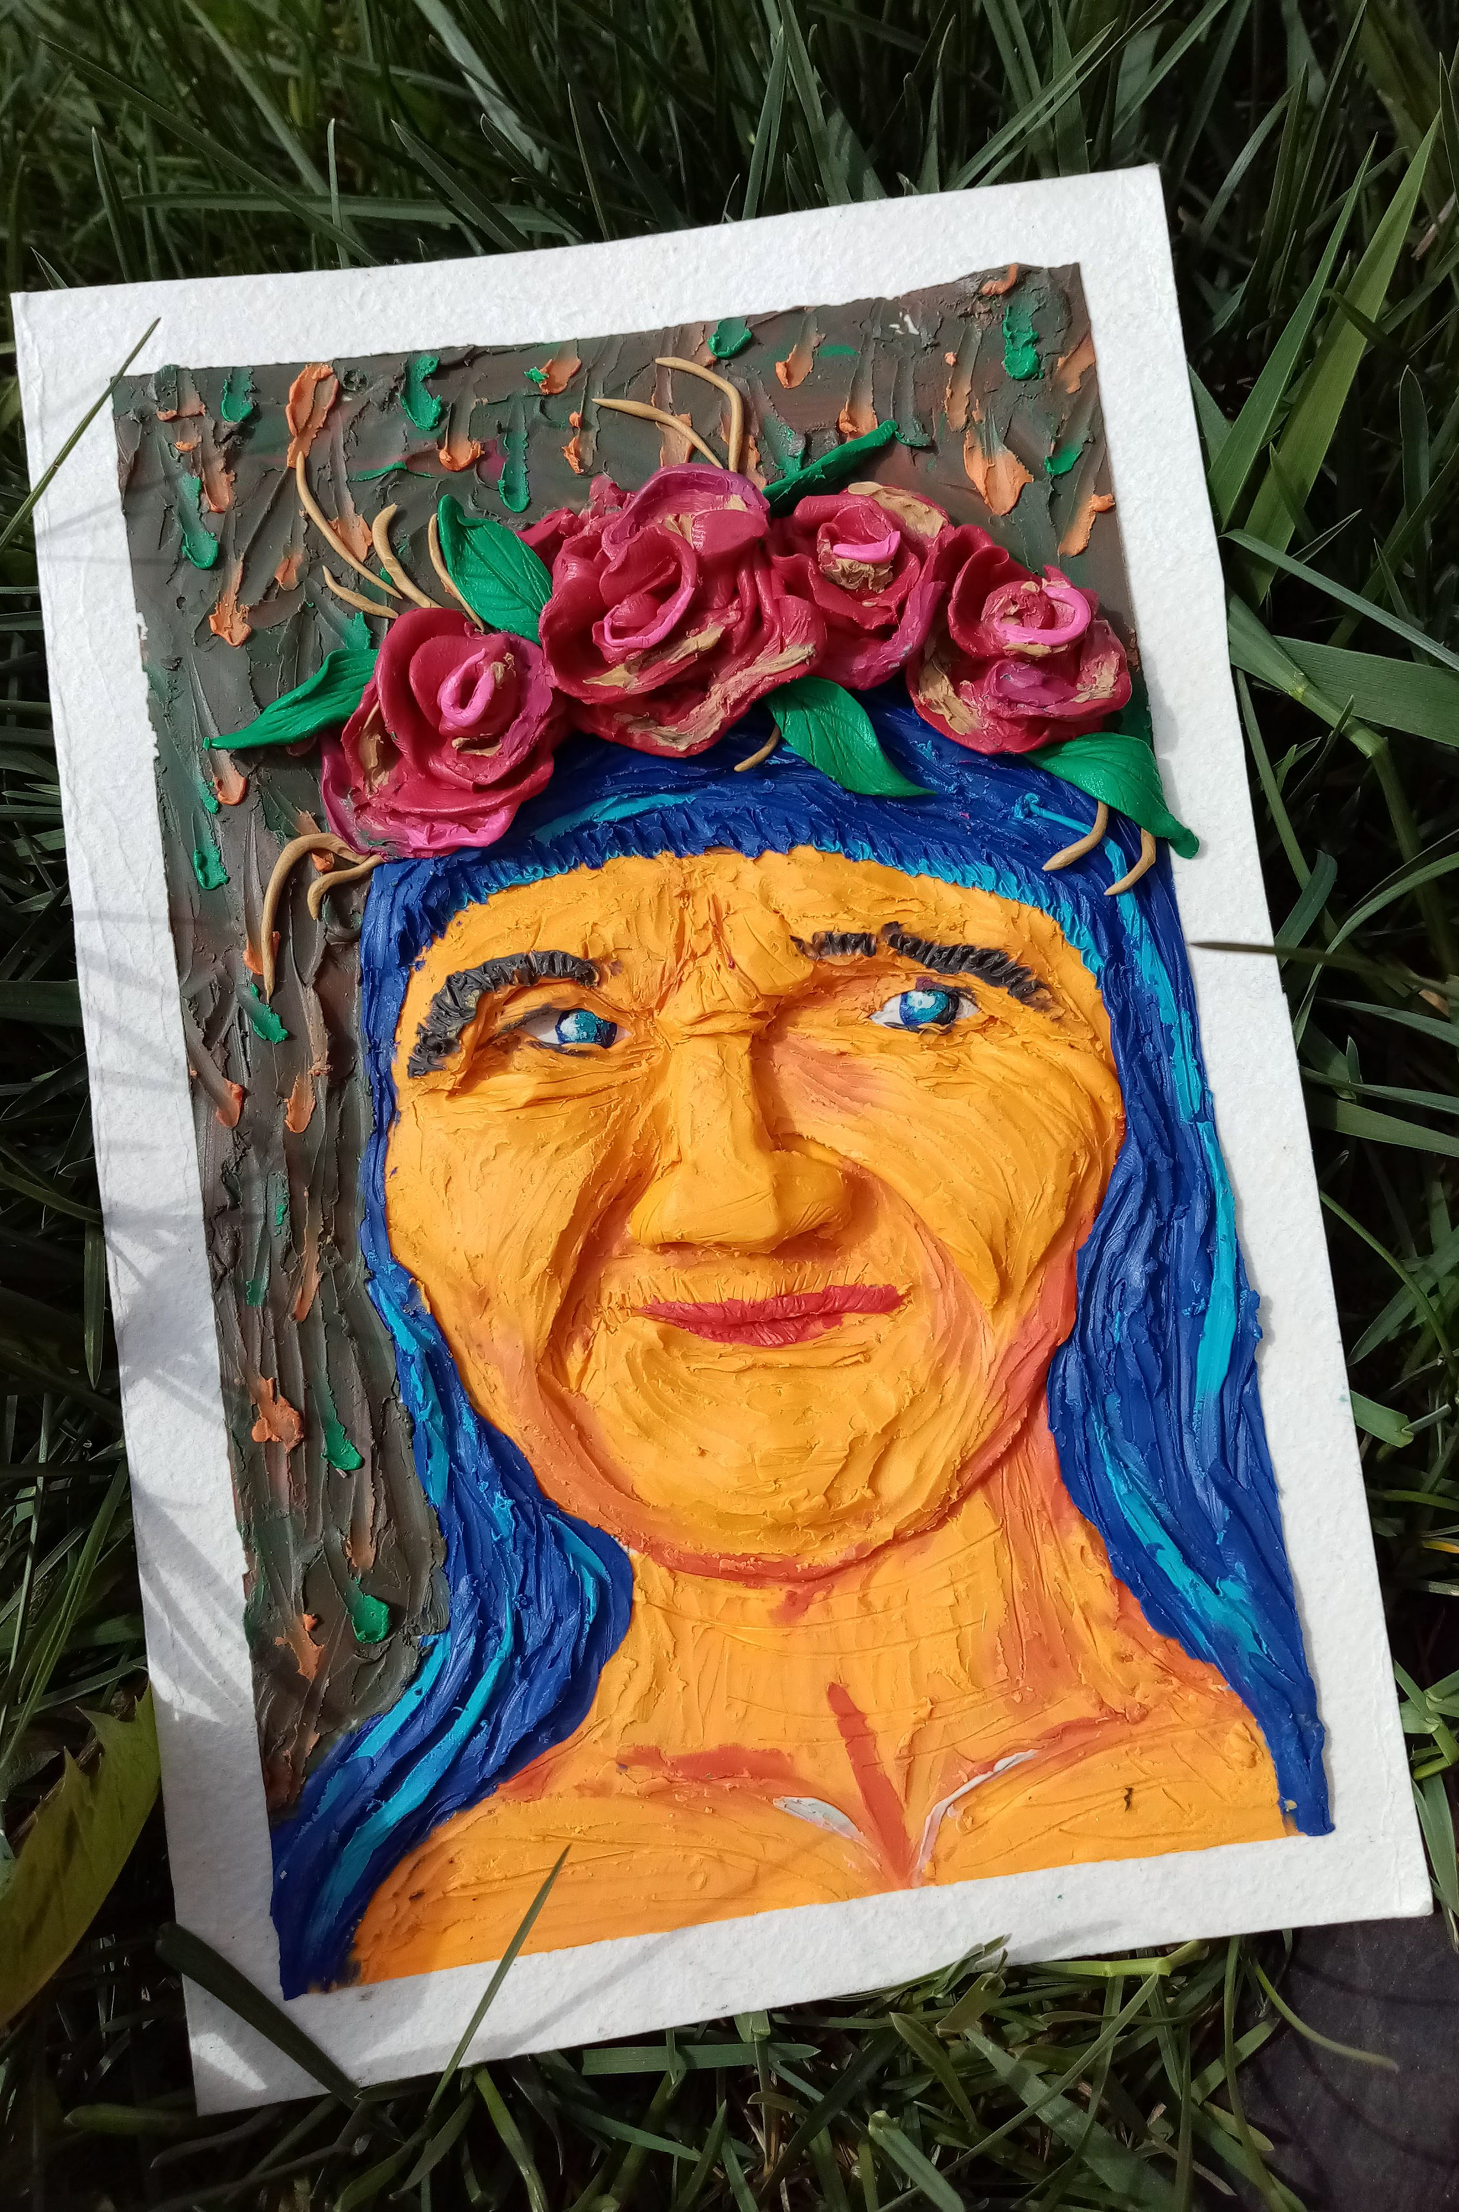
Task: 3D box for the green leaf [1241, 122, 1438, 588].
[{"bbox_3d":[0.081,-0.098,0.218,0.007,0.002,0.062,20,96,1],"label":"green leaf"}]

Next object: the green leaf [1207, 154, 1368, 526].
[{"bbox_3d":[0.072,-0.099,0.215,0.005,0.002,0.049,22,96,1],"label":"green leaf"}]

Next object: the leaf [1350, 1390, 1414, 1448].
[{"bbox_3d":[0.081,0.039,0.208,0.008,0.002,0.004,27,83,7],"label":"leaf"}]

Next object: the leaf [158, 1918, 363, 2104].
[{"bbox_3d":[-0.054,0.105,0.192,0.004,0.002,0.030,-45,100,-7],"label":"leaf"}]

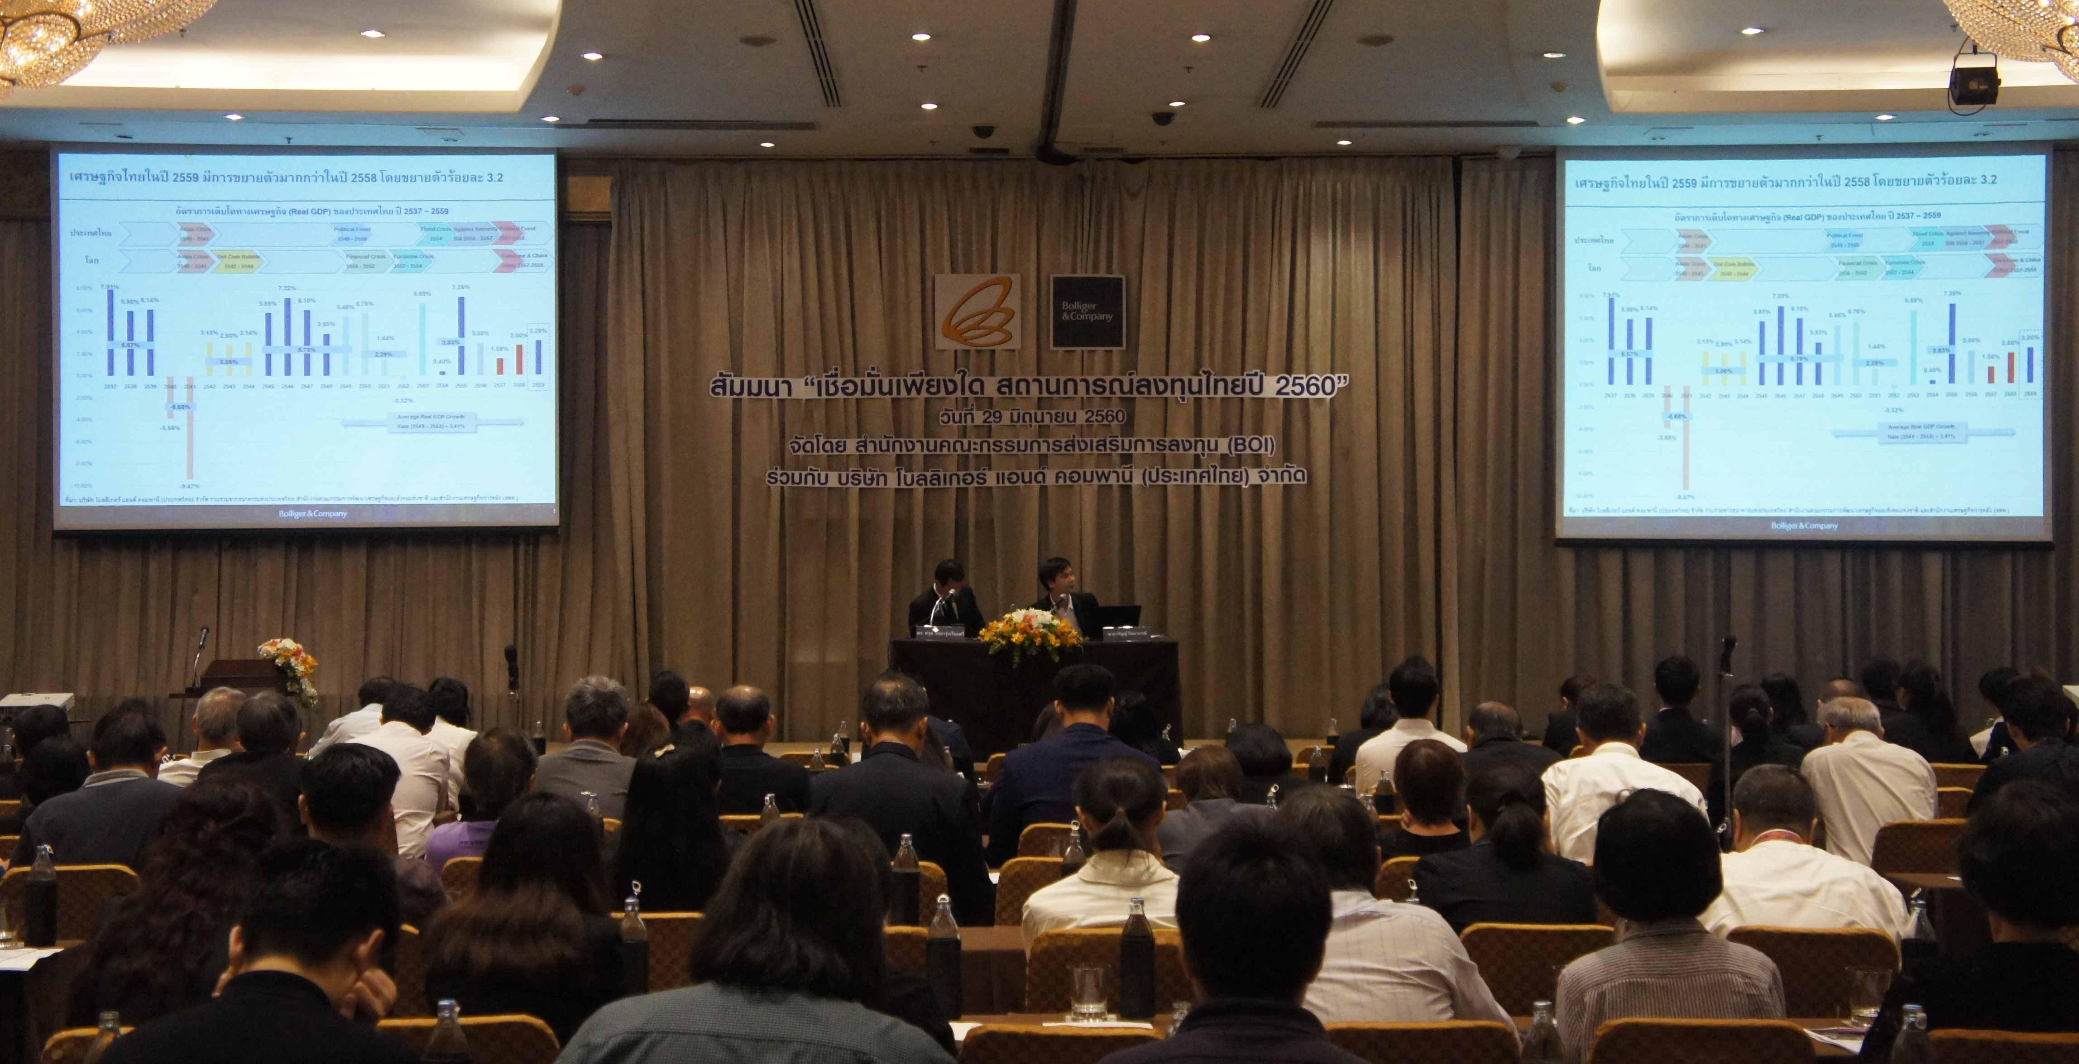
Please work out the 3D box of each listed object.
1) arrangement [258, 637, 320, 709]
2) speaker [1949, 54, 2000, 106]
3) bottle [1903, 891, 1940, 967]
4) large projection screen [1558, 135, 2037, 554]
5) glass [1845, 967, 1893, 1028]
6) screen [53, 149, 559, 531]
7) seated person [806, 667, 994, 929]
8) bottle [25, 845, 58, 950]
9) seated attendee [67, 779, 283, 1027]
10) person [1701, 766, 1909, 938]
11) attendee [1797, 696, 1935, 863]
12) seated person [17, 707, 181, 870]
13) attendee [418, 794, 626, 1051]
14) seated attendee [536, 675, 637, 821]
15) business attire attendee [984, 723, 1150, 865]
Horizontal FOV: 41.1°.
[{"bbox_3d":[-4.280,0.806,15.800,0.360,0.420,0.320,0,-1,-3],"label":"arrangement"},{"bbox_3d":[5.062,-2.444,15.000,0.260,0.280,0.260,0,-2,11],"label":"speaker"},{"bbox_3d":[1.622,0.801,5.100,0.066,0.238,0.066,0,-2,-1],"label":"bottle"},{"bbox_3d":[4.833,-1.190,17.500,3.130,2.490,0.060,0,-1,2],"label":"large projection screen"},{"bbox_3d":[1.612,0.906,5.381,0.087,0.106,0.087,0,-1,0],"label":"glass"},{"bbox_3d":[-4.847,-1.271,18.300,3.340,2.540,0.050,0,-1,-3],"label":"screen"},{"bbox_3d":[-0.400,1.061,8.014,0.540,1.320,0.750,0,-1,-1],"label":"seated person"},{"bbox_3d":[-2.312,0.837,6.422,0.070,0.240,0.070,0,-1,0],"label":"bottle"},{"bbox_3d":[-1.581,1.069,5.150,0.500,1.240,0.750,0,-1,3],"label":"seated attendee"},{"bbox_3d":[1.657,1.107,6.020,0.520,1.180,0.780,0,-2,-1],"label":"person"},{"bbox_3d":[2.727,1.173,9.463,0.500,1.250,0.750,0,-1,-7],"label":"attendee"},{"bbox_3d":[-2.408,1.090,7.515,0.520,1.270,0.750,0,-1,2],"label":"seated person"},{"bbox_3d":[-0.947,1.078,5.150,0.480,1.220,0.750,0,-1,0],"label":"attendee"},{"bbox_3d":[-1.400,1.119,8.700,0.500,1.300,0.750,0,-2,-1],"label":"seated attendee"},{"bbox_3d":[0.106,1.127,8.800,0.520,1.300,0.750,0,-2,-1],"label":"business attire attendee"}]

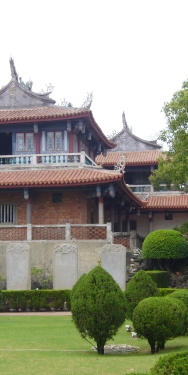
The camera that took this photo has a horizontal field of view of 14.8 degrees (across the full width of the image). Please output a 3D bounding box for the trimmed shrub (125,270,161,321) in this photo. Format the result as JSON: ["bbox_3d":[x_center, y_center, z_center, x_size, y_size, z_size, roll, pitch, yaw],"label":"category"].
[{"bbox_3d":[1.664,3.875,24.907,1.267,2.012,1.267,0,-7,0],"label":"trimmed shrub"}]

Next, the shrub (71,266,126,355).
[{"bbox_3d":[0.112,2.731,15.980,1.244,1.954,1.244,0,-7,0],"label":"shrub"}]

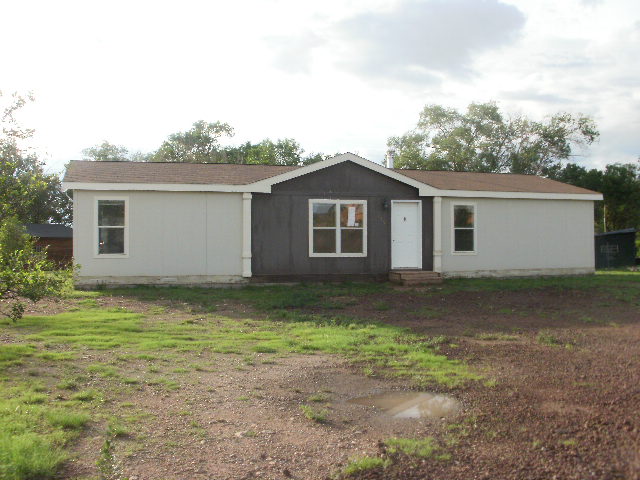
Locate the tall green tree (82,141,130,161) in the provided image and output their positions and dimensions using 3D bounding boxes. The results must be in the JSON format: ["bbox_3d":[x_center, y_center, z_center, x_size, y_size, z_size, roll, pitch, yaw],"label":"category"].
[{"bbox_3d":[-17.984,-3.107,56.045,5.800,9.900,5.800,0,-1,-6],"label":"tall green tree"}]

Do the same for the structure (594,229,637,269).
[{"bbox_3d":[13.950,0.430,32.000,2.500,2.000,2.400,0,-1,-12],"label":"structure"}]

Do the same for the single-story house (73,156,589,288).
[{"bbox_3d":[0.366,-0.631,24.115,17.600,4.000,7.500,0,-1,-17],"label":"single-story house"}]

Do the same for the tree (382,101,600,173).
[{"bbox_3d":[11.639,-3.786,45.049,14.300,10.800,11.500,0,-1,15],"label":"tree"}]

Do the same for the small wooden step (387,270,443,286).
[{"bbox_3d":[2.959,1.184,20.556,1.320,0.410,1.100,0,-1,-17],"label":"small wooden step"}]

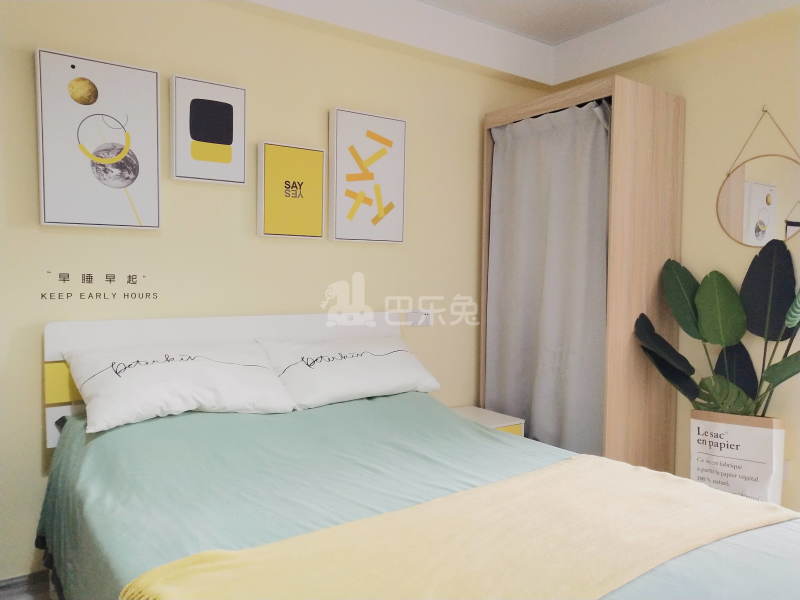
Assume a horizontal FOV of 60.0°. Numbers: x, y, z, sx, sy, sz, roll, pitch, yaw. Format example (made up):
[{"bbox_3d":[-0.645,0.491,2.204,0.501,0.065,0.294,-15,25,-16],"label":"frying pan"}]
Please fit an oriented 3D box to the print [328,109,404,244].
[{"bbox_3d":[-0.147,-0.567,3.252,0.397,0.591,0.040,-1,2,-36],"label":"print"}]

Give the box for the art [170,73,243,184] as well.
[{"bbox_3d":[-0.769,-0.670,2.788,0.301,0.394,0.040,-1,2,-36],"label":"art"}]

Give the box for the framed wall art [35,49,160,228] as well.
[{"bbox_3d":[-1.098,-0.569,2.549,0.412,0.602,0.040,-1,2,-36],"label":"framed wall art"}]

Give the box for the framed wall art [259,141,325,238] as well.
[{"bbox_3d":[-0.468,-0.470,3.018,0.294,0.396,0.040,-1,2,-36],"label":"framed wall art"}]

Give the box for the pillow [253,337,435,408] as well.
[{"bbox_3d":[-0.220,0.275,2.953,0.720,0.160,0.420,-1,31,-36],"label":"pillow"}]

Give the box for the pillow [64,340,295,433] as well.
[{"bbox_3d":[-0.779,0.287,2.497,0.720,0.160,0.420,-1,31,-36],"label":"pillow"}]

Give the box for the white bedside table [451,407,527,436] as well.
[{"bbox_3d":[0.329,0.785,3.445,0.410,0.406,0.395,-1,2,-36],"label":"white bedside table"}]

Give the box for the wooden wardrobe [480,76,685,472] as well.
[{"bbox_3d":[0.903,0.002,3.559,0.549,1.980,0.812,-1,2,-36],"label":"wooden wardrobe"}]

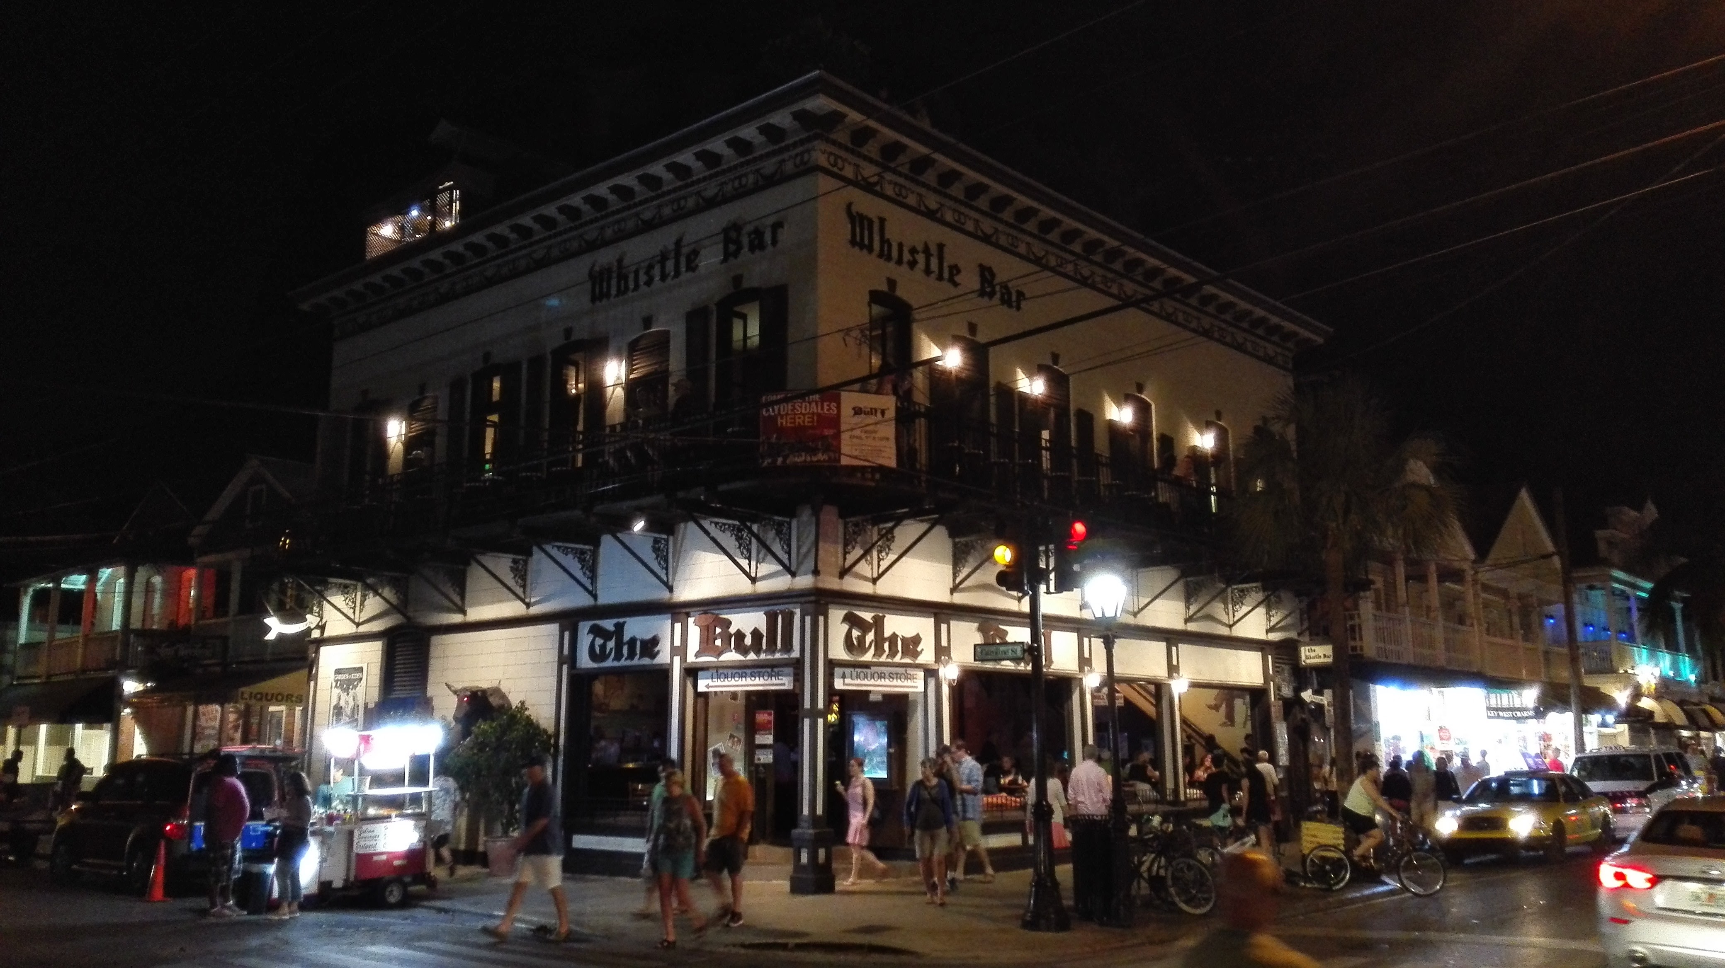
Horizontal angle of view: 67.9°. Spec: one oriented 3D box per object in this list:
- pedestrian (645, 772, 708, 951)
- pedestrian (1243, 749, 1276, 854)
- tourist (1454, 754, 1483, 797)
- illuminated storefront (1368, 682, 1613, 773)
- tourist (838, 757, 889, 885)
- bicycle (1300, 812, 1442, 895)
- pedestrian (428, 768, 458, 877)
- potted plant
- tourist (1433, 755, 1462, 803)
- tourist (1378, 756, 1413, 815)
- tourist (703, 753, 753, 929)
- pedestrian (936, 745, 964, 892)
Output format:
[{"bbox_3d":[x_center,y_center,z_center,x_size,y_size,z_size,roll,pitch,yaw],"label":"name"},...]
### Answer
[{"bbox_3d":[-1.802,3.620,12.454,0.520,1.650,0.580,-7,-13,31],"label":"pedestrian"},{"bbox_3d":[5.586,4.660,18.021,0.420,1.720,0.500,-7,-14,29],"label":"pedestrian"},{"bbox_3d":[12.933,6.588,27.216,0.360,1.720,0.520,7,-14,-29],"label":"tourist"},{"bbox_3d":[17.487,7.359,34.474,1.000,3.200,16.500,-12,-16,43],"label":"illuminated storefront"},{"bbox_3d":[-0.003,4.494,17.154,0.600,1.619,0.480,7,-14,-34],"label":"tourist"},{"bbox_3d":[6.631,4.753,16.512,1.780,1.050,0.700,-8,-14,35],"label":"bicycle"},{"bbox_3d":[-5.842,4.605,17.762,0.550,1.660,0.480,-5,-12,22],"label":"pedestrian"},{"bbox_3d":[-5.169,4.321,18.222,1.380,2.380,1.420,0,-11,0],"label":"potted plant"},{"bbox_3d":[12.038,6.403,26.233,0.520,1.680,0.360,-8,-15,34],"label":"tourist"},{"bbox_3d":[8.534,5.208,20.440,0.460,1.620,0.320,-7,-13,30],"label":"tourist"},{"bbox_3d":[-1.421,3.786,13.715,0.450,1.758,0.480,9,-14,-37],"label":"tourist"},{"bbox_3d":[1.100,4.260,16.419,0.480,1.759,0.380,-5,-12,21],"label":"pedestrian"}]

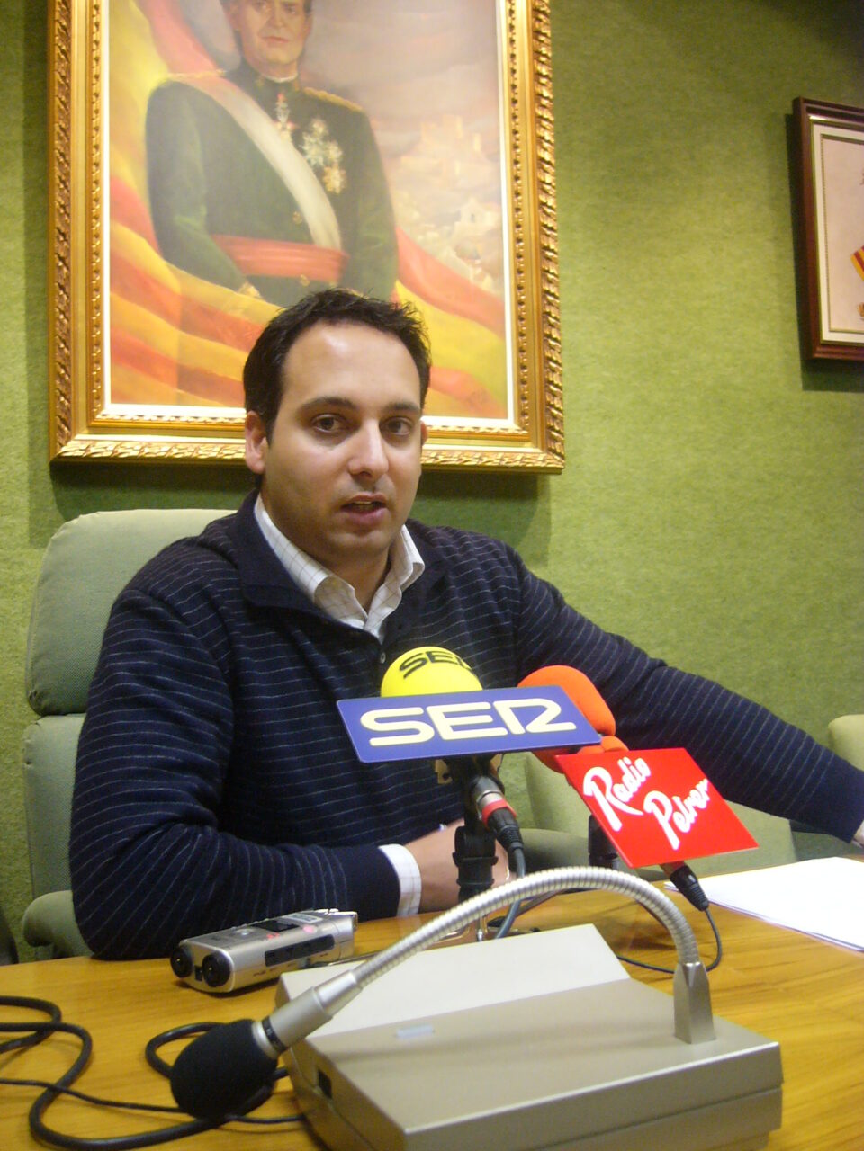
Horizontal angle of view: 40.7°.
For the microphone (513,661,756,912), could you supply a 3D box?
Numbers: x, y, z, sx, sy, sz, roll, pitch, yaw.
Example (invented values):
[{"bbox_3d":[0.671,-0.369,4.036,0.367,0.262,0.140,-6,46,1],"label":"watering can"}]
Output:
[{"bbox_3d":[0.167,0.194,1.060,0.181,0.266,0.090,5,-51,-42],"label":"microphone"}]

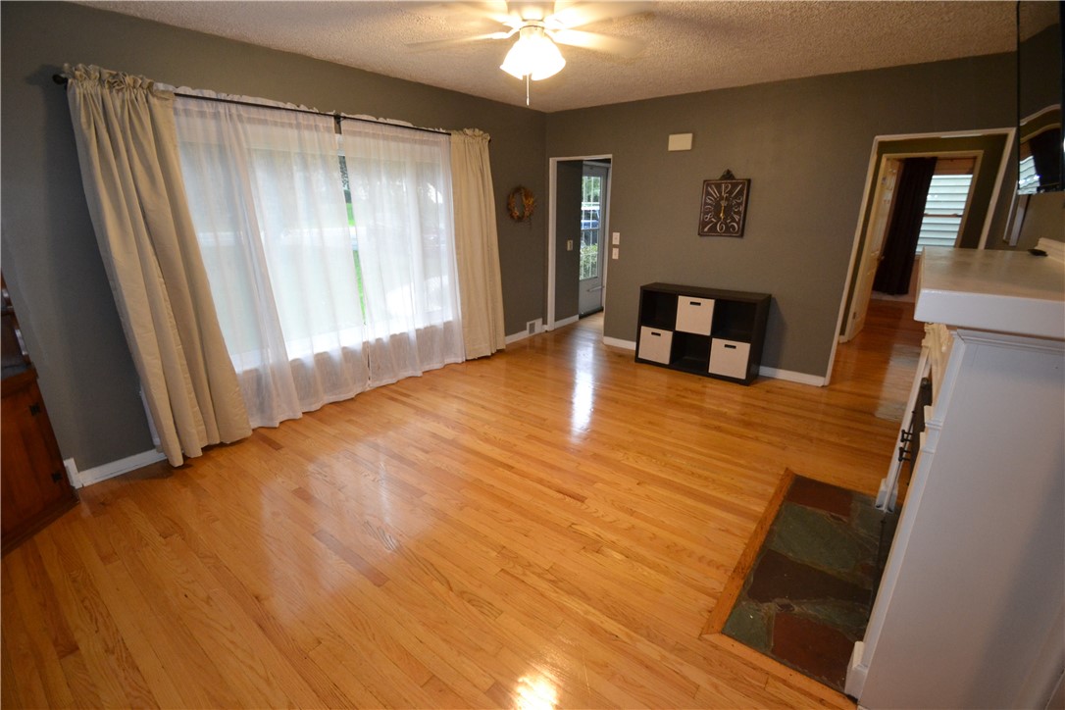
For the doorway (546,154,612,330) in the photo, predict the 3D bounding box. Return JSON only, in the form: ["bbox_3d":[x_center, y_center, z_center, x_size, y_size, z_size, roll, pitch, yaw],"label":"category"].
[{"bbox_3d":[0.554,-1.222,5.315,0.859,2.091,0.130,14,23,38],"label":"doorway"}]

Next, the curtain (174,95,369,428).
[{"bbox_3d":[-1.775,-0.604,3.248,0.100,2.218,1.047,14,23,38],"label":"curtain"}]

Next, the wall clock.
[{"bbox_3d":[1.768,-1.401,4.101,0.410,0.584,0.045,14,23,38],"label":"wall clock"}]

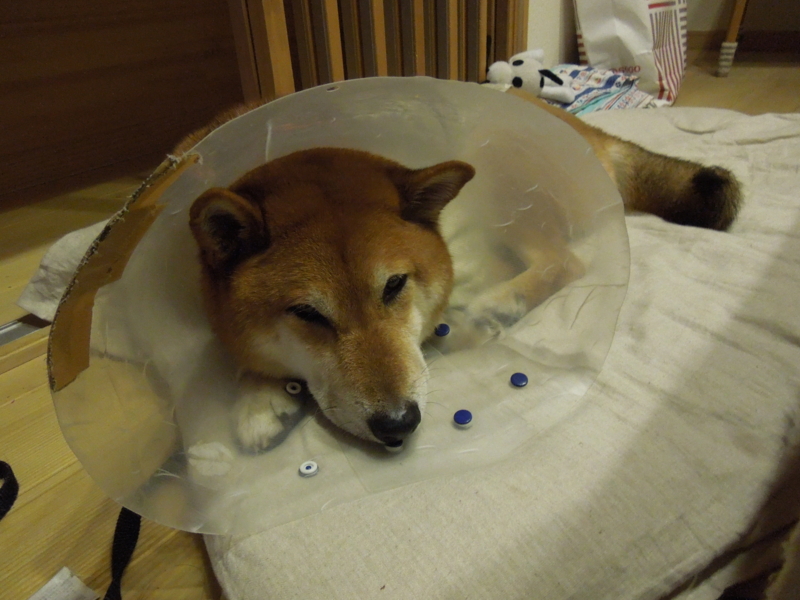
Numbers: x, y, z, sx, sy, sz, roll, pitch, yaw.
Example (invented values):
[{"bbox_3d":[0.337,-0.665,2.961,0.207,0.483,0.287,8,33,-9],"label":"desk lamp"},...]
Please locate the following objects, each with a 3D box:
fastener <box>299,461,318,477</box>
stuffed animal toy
[{"bbox_3d":[-0.057,0.106,0.362,0.012,0.006,0.012,-3,31,0],"label":"fastener"},{"bbox_3d":[0.315,-0.533,1.385,0.215,0.120,0.125,5,32,13],"label":"stuffed animal toy"}]

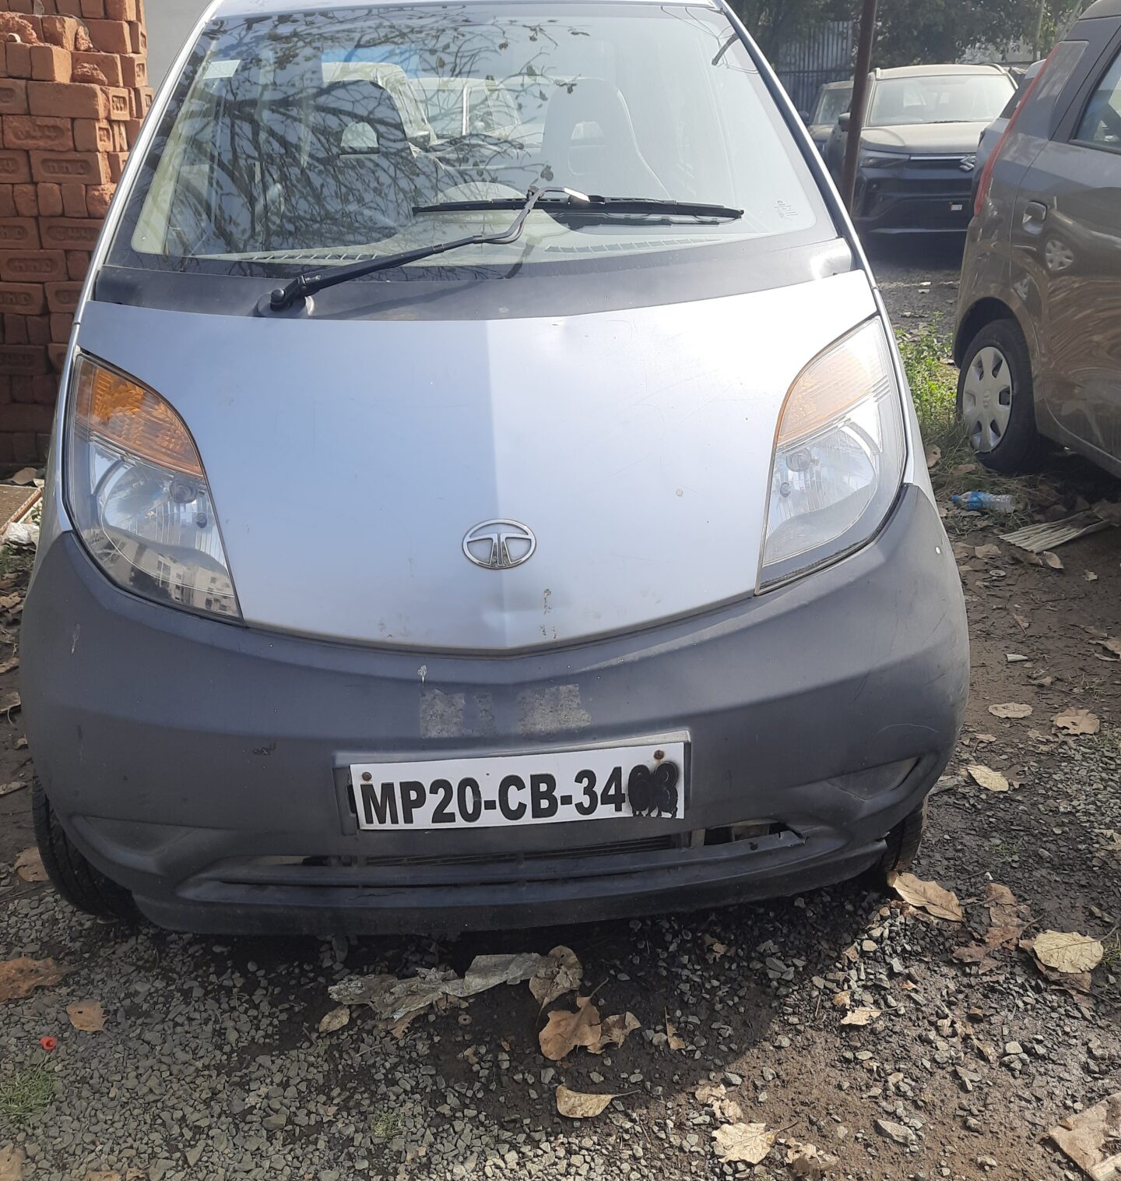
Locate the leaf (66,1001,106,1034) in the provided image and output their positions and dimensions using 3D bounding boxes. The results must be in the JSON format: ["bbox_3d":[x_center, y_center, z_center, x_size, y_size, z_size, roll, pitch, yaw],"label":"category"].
[{"bbox_3d":[-0.757,0.677,1.721,0.072,0.014,0.066,-3,25,-3],"label":"leaf"}]

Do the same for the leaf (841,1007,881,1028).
[{"bbox_3d":[0.468,0.662,1.683,0.069,0.015,0.032,-15,28,-28],"label":"leaf"}]

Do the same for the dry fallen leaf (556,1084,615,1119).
[{"bbox_3d":[0.031,0.732,1.549,0.083,0.020,0.049,4,25,13],"label":"dry fallen leaf"}]

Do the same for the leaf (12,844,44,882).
[{"bbox_3d":[-0.987,0.518,2.018,0.060,0.020,0.116,-20,31,-35],"label":"leaf"}]

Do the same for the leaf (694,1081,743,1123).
[{"bbox_3d":[0.227,0.729,1.544,0.044,0.020,0.074,-12,27,-23],"label":"leaf"}]

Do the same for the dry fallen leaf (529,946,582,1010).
[{"bbox_3d":[-0.006,0.629,1.757,0.086,0.025,0.137,6,26,13],"label":"dry fallen leaf"}]

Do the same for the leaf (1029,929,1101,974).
[{"bbox_3d":[0.849,0.600,1.803,0.129,0.025,0.096,-6,26,-11],"label":"leaf"}]

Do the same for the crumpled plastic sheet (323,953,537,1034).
[{"bbox_3d":[-0.196,0.643,1.735,0.351,0.040,0.145,-6,22,-8],"label":"crumpled plastic sheet"}]

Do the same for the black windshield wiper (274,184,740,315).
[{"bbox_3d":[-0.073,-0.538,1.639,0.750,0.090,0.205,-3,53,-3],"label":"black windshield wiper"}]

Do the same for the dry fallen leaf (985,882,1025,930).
[{"bbox_3d":[0.785,0.560,1.896,0.067,0.020,0.126,9,27,20],"label":"dry fallen leaf"}]

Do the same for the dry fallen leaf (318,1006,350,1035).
[{"bbox_3d":[-0.355,0.677,1.702,0.031,0.012,0.061,15,29,32],"label":"dry fallen leaf"}]

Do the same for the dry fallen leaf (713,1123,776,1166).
[{"bbox_3d":[0.255,0.757,1.482,0.087,0.020,0.060,-3,25,-2],"label":"dry fallen leaf"}]

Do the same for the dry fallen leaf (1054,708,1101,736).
[{"bbox_3d":[1.177,0.297,2.453,0.102,0.020,0.112,6,26,13],"label":"dry fallen leaf"}]

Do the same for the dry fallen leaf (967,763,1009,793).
[{"bbox_3d":[0.895,0.392,2.256,0.074,0.018,0.106,-14,28,-27],"label":"dry fallen leaf"}]

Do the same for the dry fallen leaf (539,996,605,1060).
[{"bbox_3d":[0.025,0.675,1.659,0.109,0.025,0.133,11,28,24],"label":"dry fallen leaf"}]

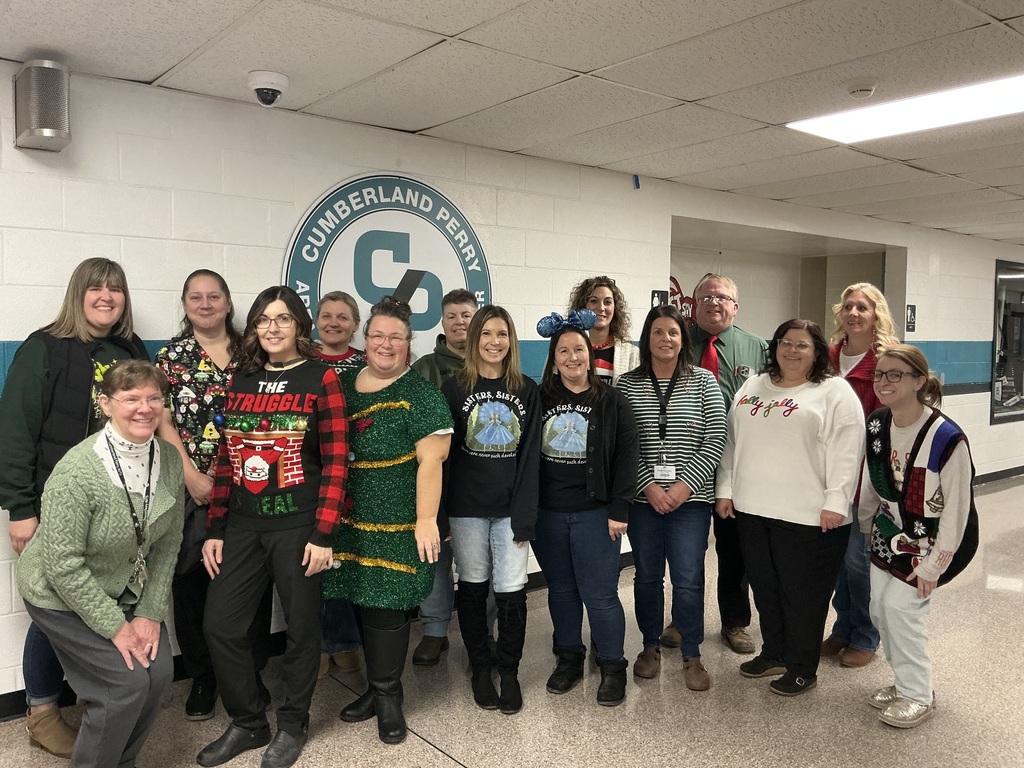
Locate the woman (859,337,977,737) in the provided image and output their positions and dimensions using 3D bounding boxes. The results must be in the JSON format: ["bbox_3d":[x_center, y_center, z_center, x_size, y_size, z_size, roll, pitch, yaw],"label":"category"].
[{"bbox_3d":[1.571,0.553,3.210,0.450,1.402,0.470,3,4,43],"label":"woman"}]

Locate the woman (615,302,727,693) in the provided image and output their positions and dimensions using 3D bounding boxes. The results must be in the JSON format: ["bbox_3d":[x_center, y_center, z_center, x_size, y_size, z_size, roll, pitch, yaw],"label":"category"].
[{"bbox_3d":[0.691,0.454,3.543,0.500,1.581,0.380,1,4,17],"label":"woman"}]

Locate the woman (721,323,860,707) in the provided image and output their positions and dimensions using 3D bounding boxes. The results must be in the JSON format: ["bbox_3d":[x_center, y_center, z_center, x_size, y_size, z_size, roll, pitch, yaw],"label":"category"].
[{"bbox_3d":[1.176,0.489,3.505,0.590,1.524,0.430,3,4,40],"label":"woman"}]

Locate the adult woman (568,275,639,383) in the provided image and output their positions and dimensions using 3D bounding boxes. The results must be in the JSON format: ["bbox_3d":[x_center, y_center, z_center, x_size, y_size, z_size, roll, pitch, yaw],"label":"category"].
[{"bbox_3d":[0.409,0.367,3.740,0.470,1.712,0.320,0,3,3],"label":"adult woman"}]

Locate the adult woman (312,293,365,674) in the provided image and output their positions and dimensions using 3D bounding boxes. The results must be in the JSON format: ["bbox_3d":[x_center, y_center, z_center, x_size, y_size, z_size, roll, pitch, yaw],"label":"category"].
[{"bbox_3d":[-0.754,0.414,3.600,0.470,1.629,0.310,0,3,-7],"label":"adult woman"}]

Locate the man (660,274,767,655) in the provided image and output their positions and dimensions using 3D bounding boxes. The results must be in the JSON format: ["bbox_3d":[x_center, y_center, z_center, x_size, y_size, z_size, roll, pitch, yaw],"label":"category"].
[{"bbox_3d":[0.972,0.351,3.928,0.560,1.744,0.420,2,4,20],"label":"man"}]

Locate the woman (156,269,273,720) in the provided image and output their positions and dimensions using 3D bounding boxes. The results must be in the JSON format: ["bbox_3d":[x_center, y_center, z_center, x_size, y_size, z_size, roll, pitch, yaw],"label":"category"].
[{"bbox_3d":[-1.160,0.401,3.230,0.500,1.692,0.340,-1,3,-25],"label":"woman"}]

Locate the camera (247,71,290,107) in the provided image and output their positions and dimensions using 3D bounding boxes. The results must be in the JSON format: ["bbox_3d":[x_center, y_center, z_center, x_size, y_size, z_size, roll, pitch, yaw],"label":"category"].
[{"bbox_3d":[-0.940,-1.125,3.200,0.155,0.115,0.155,-1,3,-18],"label":"camera"}]

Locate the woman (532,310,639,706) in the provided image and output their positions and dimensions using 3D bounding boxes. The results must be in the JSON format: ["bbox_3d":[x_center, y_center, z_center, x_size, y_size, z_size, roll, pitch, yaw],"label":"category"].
[{"bbox_3d":[0.316,0.479,3.384,0.470,1.543,0.370,2,4,18],"label":"woman"}]

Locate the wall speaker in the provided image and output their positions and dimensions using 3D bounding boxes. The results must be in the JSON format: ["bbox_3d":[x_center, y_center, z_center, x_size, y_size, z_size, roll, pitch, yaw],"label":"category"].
[{"bbox_3d":[-1.669,-0.983,2.949,0.150,0.262,0.245,-2,4,-38],"label":"wall speaker"}]

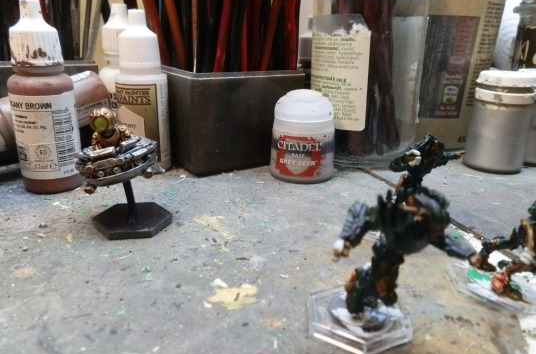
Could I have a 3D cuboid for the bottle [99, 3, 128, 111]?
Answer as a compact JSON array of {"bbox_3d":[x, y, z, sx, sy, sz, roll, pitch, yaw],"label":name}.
[{"bbox_3d":[-0.077,-0.049,0.235,0.025,0.080,0.025,0,18,-5],"label":"bottle"}]

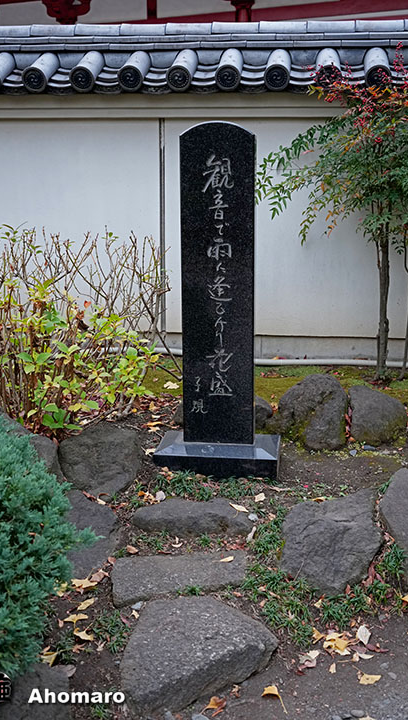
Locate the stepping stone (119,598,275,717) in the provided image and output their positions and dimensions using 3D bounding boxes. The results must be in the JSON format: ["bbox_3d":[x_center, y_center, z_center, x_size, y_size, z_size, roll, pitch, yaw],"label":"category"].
[{"bbox_3d":[-0.067,0.940,2.433,0.475,0.130,0.450,-5,13,-21],"label":"stepping stone"}]

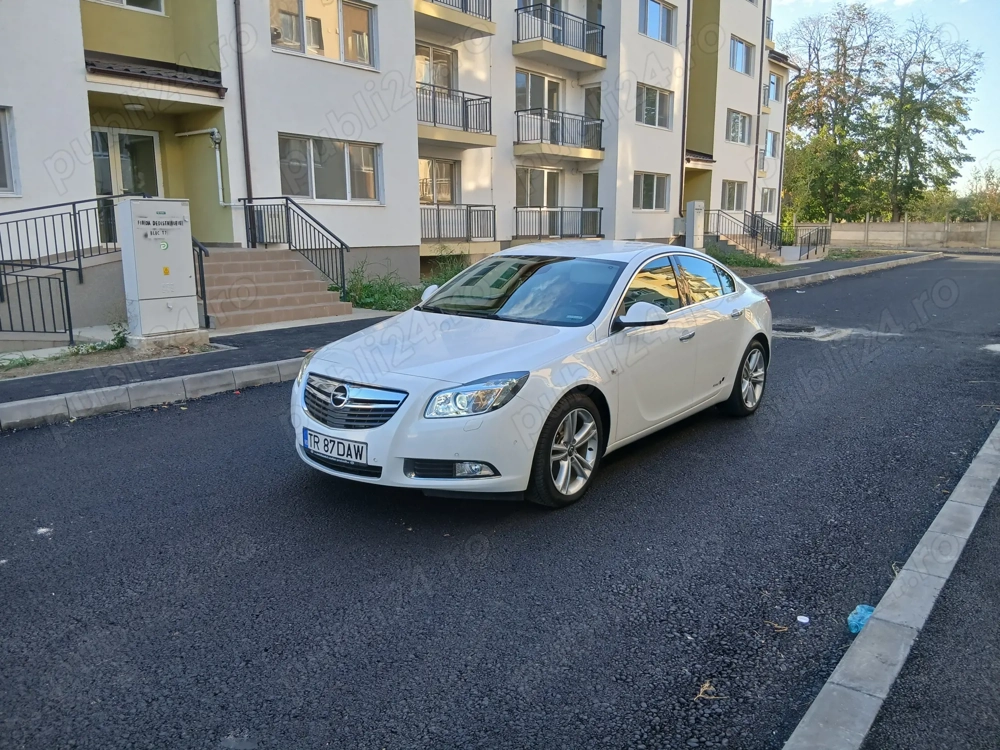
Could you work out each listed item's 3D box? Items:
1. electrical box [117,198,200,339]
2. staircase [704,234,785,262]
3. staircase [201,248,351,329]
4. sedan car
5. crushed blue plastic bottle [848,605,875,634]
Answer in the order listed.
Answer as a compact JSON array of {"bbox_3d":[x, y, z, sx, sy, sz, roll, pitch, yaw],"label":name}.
[{"bbox_3d":[-4.103,-1.290,9.049,0.310,1.580,0.715,8,13,38],"label":"electrical box"},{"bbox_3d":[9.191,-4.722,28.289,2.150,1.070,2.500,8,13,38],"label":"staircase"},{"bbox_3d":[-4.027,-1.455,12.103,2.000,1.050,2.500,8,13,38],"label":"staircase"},{"bbox_3d":[0.605,-0.287,5.801,1.930,1.490,4.830,8,13,38],"label":"sedan car"},{"bbox_3d":[1.429,0.957,2.962,0.090,0.075,0.170,8,13,38],"label":"crushed blue plastic bottle"}]

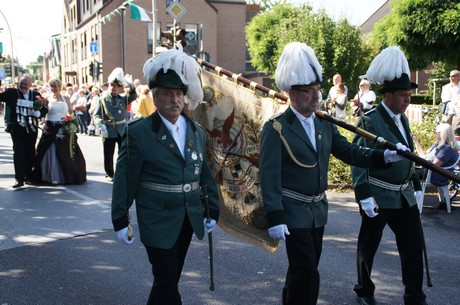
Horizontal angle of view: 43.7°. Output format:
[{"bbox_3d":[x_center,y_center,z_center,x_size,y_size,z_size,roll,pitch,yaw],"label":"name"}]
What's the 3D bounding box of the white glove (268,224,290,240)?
[{"bbox_3d":[0.290,0.468,3.360,0.125,0.105,0.095,6,9,44],"label":"white glove"}]

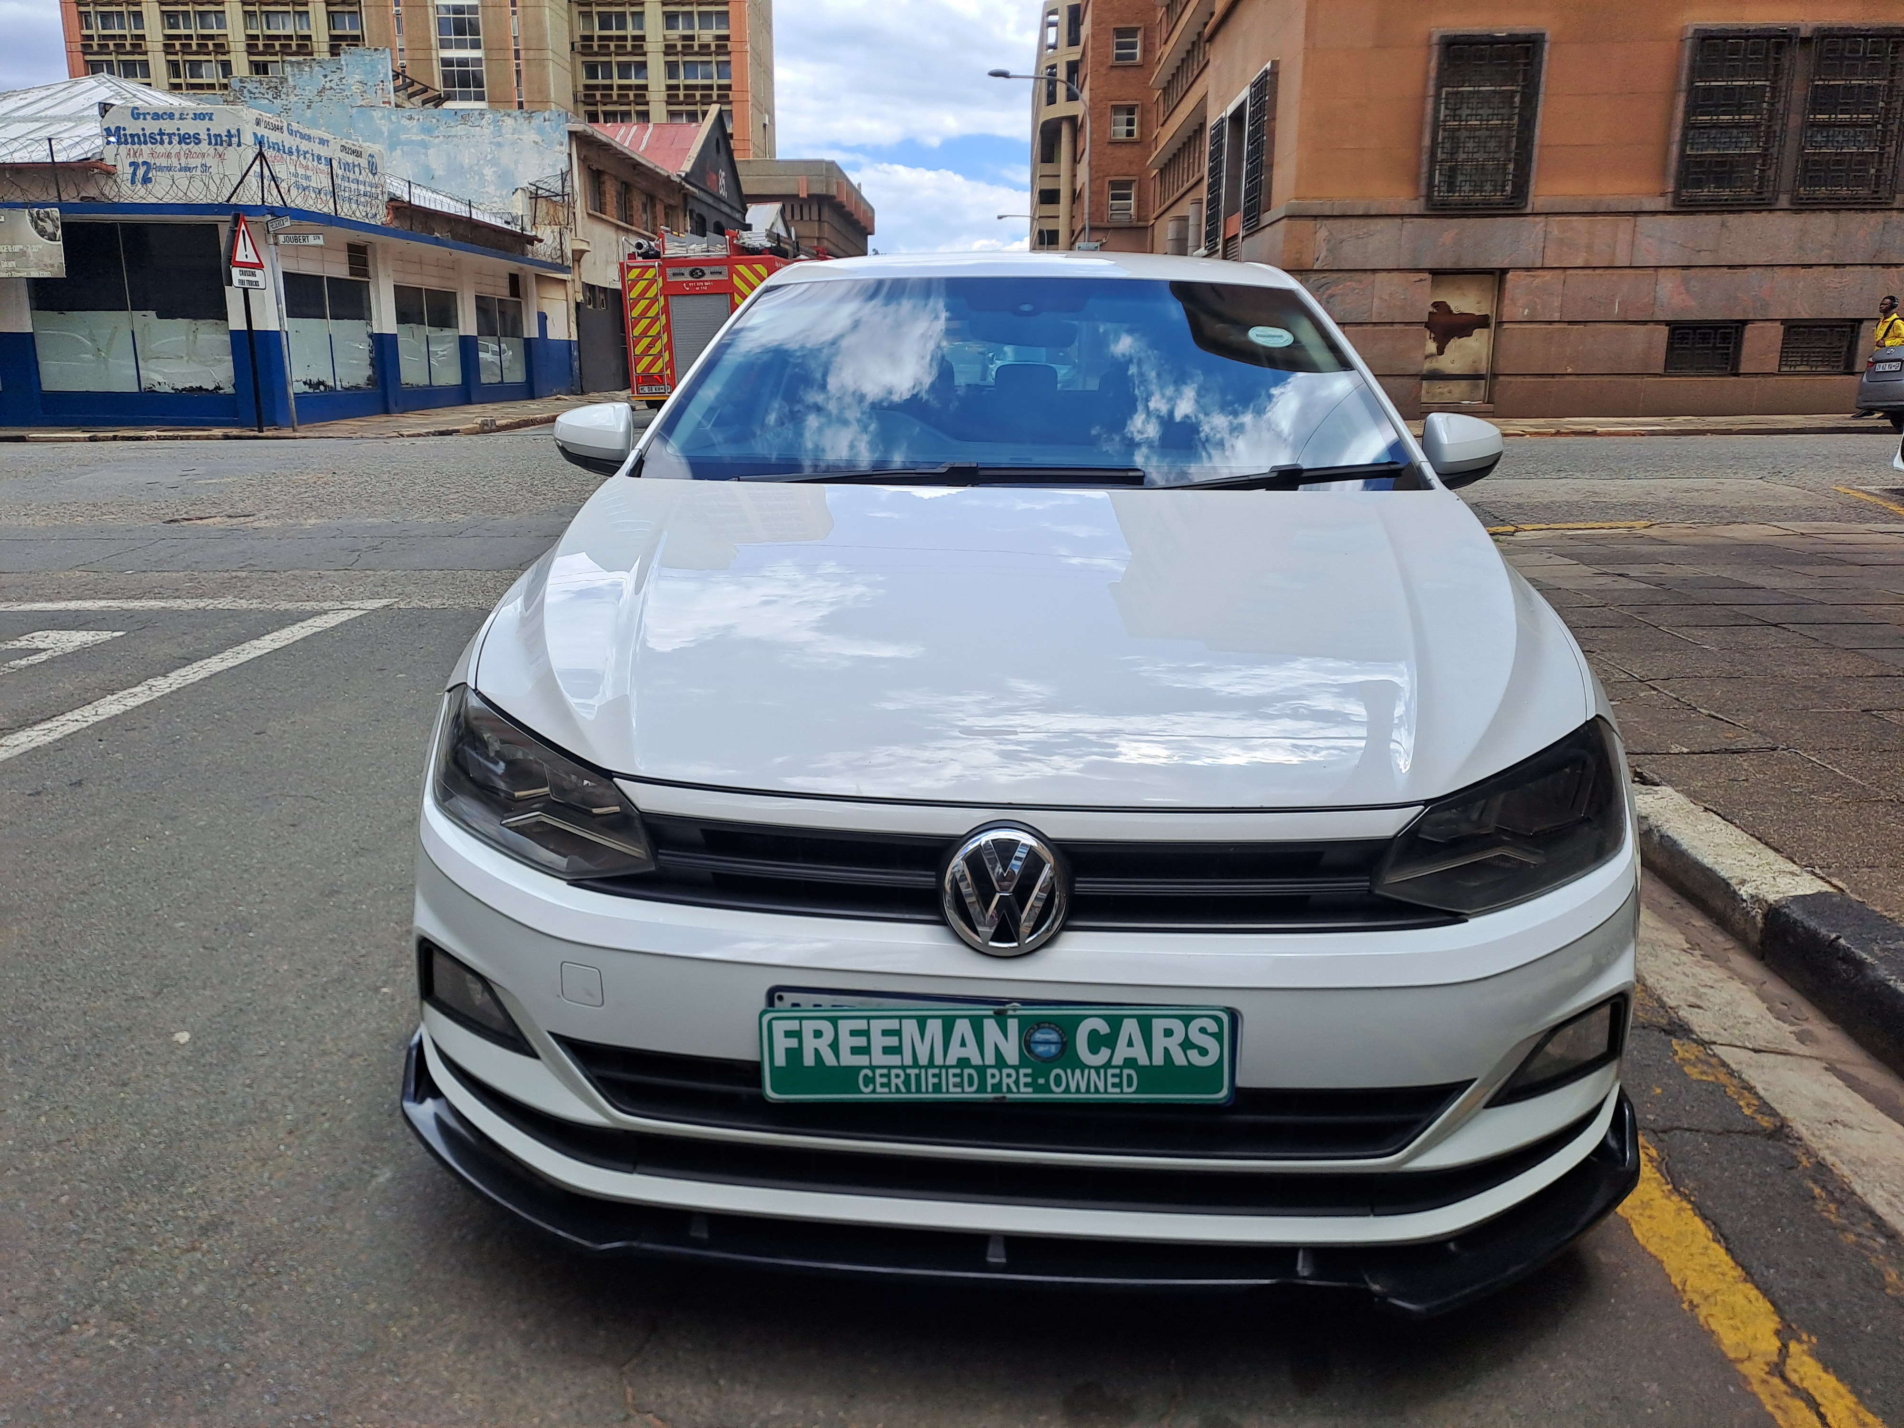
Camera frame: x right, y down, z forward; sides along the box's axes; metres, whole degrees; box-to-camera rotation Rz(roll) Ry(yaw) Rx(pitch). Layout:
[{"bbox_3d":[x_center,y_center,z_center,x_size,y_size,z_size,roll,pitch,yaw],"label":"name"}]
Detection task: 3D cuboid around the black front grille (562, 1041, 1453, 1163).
[{"bbox_3d":[0.062,0.431,1.583,1.090,0.110,0.115,2,14,3],"label":"black front grille"}]

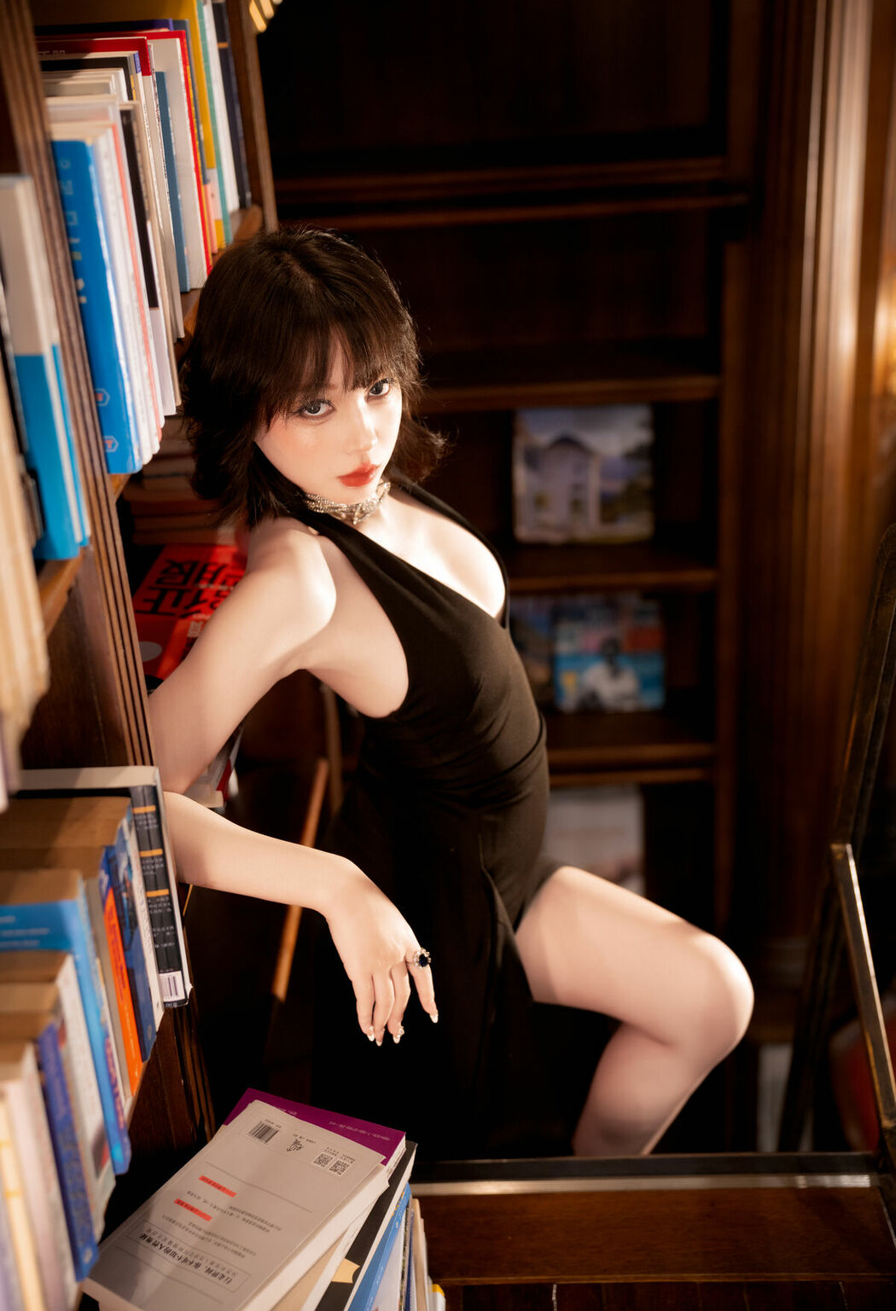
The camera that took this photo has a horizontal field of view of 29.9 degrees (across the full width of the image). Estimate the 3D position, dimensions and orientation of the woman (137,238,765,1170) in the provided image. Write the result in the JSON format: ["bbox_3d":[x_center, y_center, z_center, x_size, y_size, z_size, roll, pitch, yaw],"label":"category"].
[{"bbox_3d":[0.045,0.280,1.875,0.660,1.480,0.500,3,29,13],"label":"woman"}]

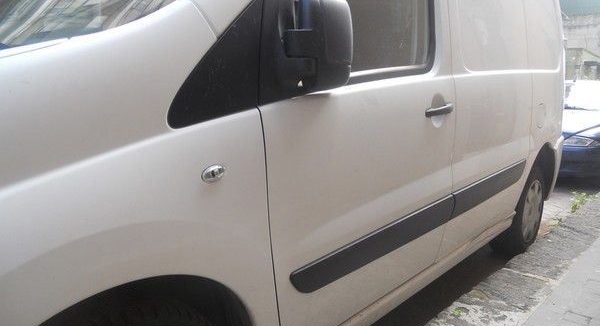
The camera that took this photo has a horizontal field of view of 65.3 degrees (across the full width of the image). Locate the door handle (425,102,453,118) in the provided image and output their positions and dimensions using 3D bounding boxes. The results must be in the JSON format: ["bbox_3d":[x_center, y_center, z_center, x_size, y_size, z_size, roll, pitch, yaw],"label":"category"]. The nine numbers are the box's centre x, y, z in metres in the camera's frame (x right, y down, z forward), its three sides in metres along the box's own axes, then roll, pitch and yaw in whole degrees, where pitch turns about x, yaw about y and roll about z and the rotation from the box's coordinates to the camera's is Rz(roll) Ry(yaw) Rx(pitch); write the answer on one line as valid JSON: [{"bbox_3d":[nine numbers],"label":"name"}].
[{"bbox_3d":[0.530,-0.201,1.799,0.045,0.036,0.188,7,17,41],"label":"door handle"}]

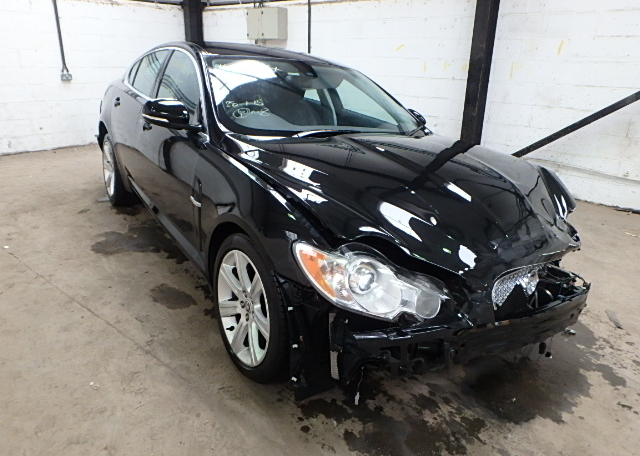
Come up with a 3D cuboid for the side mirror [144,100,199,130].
[{"bbox_3d":[-0.800,-0.601,2.468,0.250,0.155,0.170,-8,22,-32],"label":"side mirror"}]

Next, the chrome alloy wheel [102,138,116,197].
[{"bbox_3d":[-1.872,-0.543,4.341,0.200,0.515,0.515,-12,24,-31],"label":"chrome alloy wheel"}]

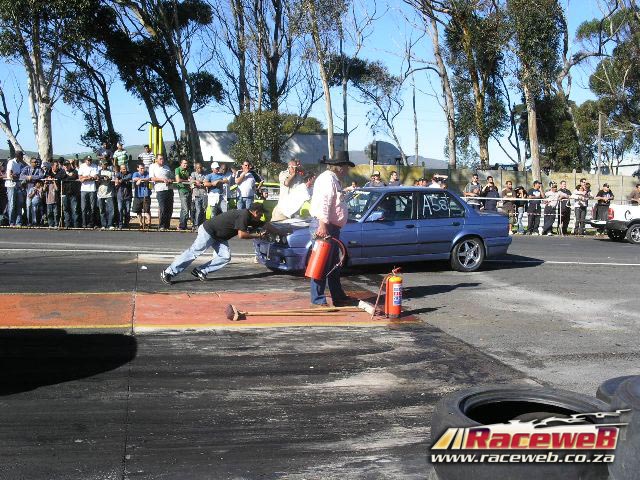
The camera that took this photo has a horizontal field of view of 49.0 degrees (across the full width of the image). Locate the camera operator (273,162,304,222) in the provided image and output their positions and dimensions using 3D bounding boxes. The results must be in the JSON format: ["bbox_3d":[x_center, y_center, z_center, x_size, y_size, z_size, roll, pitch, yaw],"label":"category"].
[{"bbox_3d":[-0.574,-0.502,12.413,0.520,1.800,0.540,5,7,30],"label":"camera operator"}]

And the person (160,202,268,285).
[{"bbox_3d":[-1.600,0.013,10.558,1.520,1.130,0.550,-1,6,-23],"label":"person"}]

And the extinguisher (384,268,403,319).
[{"bbox_3d":[0.839,0.594,7.987,0.180,0.570,0.190,1,6,0],"label":"extinguisher"}]

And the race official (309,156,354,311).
[{"bbox_3d":[0.153,-0.140,8.574,0.560,1.880,0.560,1,6,-6],"label":"race official"}]

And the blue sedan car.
[{"bbox_3d":[1.094,-0.192,11.913,4.330,1.360,1.650,-1,6,-25],"label":"blue sedan car"}]

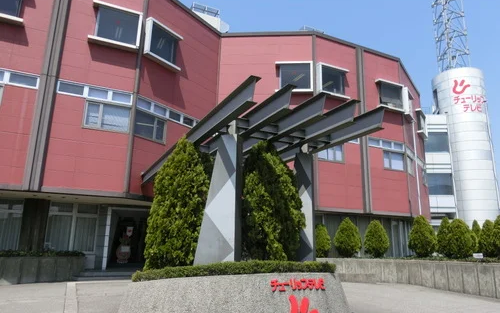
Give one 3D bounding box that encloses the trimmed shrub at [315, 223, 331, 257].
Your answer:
[{"bbox_3d":[3.289,3.980,16.967,1.034,1.593,1.034,-1,-13,11],"label":"trimmed shrub"}]

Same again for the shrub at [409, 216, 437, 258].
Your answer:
[{"bbox_3d":[7.947,3.703,16.638,1.313,1.951,1.313,-5,-15,25],"label":"shrub"}]

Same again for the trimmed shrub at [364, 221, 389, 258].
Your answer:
[{"bbox_3d":[5.992,3.906,16.999,1.200,1.783,1.200,-3,-14,19],"label":"trimmed shrub"}]

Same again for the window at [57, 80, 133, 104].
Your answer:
[{"bbox_3d":[-5.379,-2.237,12.649,2.425,0.495,0.139,7,-14,-23],"label":"window"}]

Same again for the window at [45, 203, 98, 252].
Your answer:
[{"bbox_3d":[-7.701,3.123,15.756,1.951,2.074,0.120,8,-15,-25],"label":"window"}]

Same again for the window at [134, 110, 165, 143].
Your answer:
[{"bbox_3d":[-3.741,-1.128,13.675,0.139,1.049,1.534,-7,-15,33],"label":"window"}]

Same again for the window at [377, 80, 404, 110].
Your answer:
[{"bbox_3d":[7.358,-3.104,18.867,1.659,1.512,0.337,7,-14,-25],"label":"window"}]

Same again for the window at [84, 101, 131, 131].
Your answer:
[{"bbox_3d":[-5.539,-1.508,14.061,1.670,1.130,0.120,8,-15,-25],"label":"window"}]

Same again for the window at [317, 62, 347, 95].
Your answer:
[{"bbox_3d":[4.040,-3.579,17.349,1.740,1.482,0.337,7,-14,-25],"label":"window"}]

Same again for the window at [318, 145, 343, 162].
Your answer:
[{"bbox_3d":[4.166,-0.253,18.568,1.619,1.100,0.120,8,-15,-25],"label":"window"}]

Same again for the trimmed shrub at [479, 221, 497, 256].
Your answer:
[{"bbox_3d":[9.190,3.185,13.944,0.870,1.461,0.870,-7,-15,32],"label":"trimmed shrub"}]

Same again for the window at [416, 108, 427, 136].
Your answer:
[{"bbox_3d":[12.506,-2.238,26.163,0.305,1.660,1.914,-8,-16,33],"label":"window"}]

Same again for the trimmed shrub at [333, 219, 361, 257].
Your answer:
[{"bbox_3d":[4.624,3.849,17.005,1.319,1.913,1.319,-2,-14,15],"label":"trimmed shrub"}]

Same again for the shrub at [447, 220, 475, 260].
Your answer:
[{"bbox_3d":[8.137,3.199,13.994,0.980,1.534,0.980,-6,-15,29],"label":"shrub"}]

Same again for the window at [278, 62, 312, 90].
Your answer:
[{"bbox_3d":[2.323,-4.110,18.980,1.965,1.731,0.305,0,-13,4],"label":"window"}]

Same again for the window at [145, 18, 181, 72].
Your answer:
[{"bbox_3d":[-3.801,-4.909,16.126,0.305,1.680,1.894,-8,-16,33],"label":"window"}]

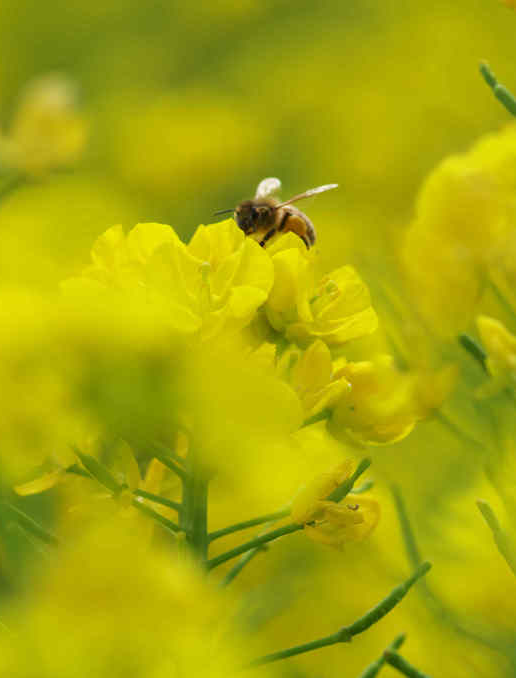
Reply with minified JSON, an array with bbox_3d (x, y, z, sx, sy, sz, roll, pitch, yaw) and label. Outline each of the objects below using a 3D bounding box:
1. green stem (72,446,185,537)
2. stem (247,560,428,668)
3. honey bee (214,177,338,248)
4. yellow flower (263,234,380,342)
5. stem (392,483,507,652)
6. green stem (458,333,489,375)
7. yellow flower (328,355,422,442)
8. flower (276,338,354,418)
[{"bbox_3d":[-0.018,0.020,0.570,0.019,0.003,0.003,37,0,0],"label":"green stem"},{"bbox_3d":[0.011,0.037,0.570,0.028,0.004,0.003,-29,0,0],"label":"stem"},{"bbox_3d":[0.002,-0.017,0.568,0.014,0.009,0.010,9,0,-34],"label":"honey bee"},{"bbox_3d":[0.009,-0.007,0.570,0.015,0.015,0.013,-3,7,-21],"label":"yellow flower"},{"bbox_3d":[0.027,0.032,0.600,0.005,0.028,0.004,-34,0,0],"label":"stem"},{"bbox_3d":[0.030,0.002,0.585,0.002,0.007,0.002,-36,0,0],"label":"green stem"},{"bbox_3d":[0.016,0.008,0.572,0.012,0.012,0.011,-3,8,-27],"label":"yellow flower"},{"bbox_3d":[0.007,0.005,0.570,0.011,0.011,0.010,-4,8,-30],"label":"flower"}]

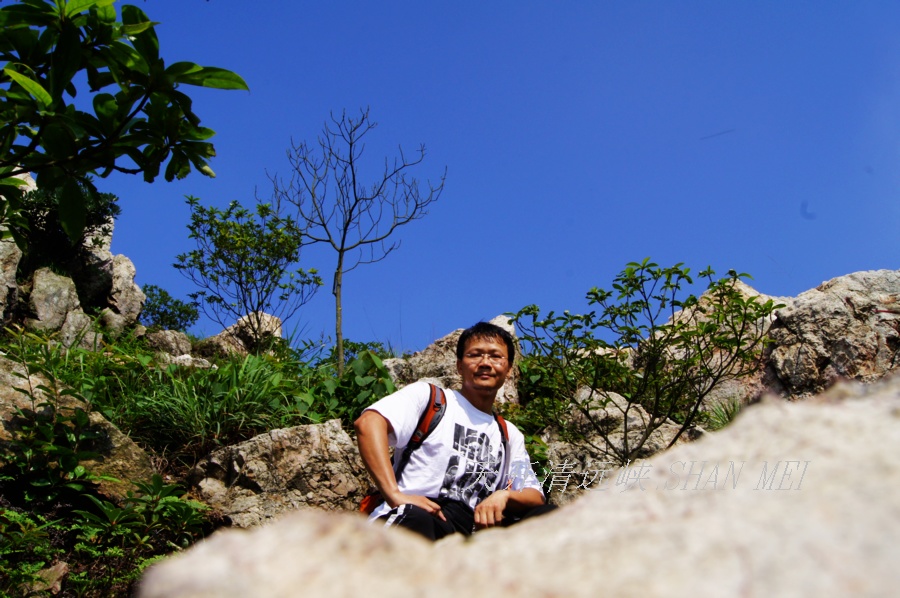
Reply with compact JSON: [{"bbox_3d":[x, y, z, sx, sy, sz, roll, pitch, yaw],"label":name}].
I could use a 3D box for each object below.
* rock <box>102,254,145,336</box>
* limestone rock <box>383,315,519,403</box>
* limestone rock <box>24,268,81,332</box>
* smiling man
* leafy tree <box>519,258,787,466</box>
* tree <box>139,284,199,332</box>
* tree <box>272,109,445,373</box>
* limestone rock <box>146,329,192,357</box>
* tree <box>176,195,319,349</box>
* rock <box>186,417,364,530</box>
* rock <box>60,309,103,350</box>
[{"bbox_3d":[-3.249,-0.035,8.200,0.418,0.791,0.500,0,-11,0],"label":"rock"},{"bbox_3d":[0.003,0.351,4.700,0.776,0.509,0.600,0,-11,0],"label":"limestone rock"},{"bbox_3d":[-3.859,0.024,8.000,0.544,0.621,0.500,0,-11,0],"label":"limestone rock"},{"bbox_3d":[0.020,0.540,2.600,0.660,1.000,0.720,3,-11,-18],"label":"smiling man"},{"bbox_3d":[0.935,0.319,3.900,1.220,0.980,1.000,0,-10,0],"label":"leafy tree"},{"bbox_3d":[-3.416,0.127,10.000,0.728,0.589,0.700,0,-11,0],"label":"tree"},{"bbox_3d":[-0.655,-0.397,5.900,1.231,1.933,1.150,0,-11,0],"label":"tree"},{"bbox_3d":[-2.553,0.405,7.500,0.419,0.265,0.350,0,-11,0],"label":"limestone rock"},{"bbox_3d":[-1.589,-0.201,6.500,1.167,1.246,1.050,0,-11,0],"label":"tree"},{"bbox_3d":[-0.671,0.707,3.300,0.769,0.443,0.550,0,-11,0],"label":"rock"},{"bbox_3d":[-3.452,0.285,7.700,0.411,0.381,0.380,0,-11,0],"label":"rock"}]

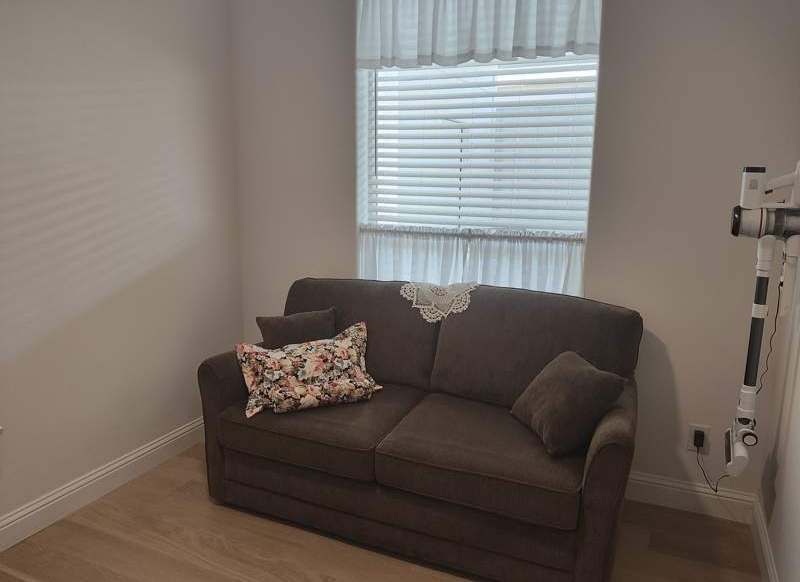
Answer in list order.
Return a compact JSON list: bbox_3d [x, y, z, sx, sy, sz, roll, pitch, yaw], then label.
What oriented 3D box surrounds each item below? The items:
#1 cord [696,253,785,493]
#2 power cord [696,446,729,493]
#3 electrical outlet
[{"bbox_3d":[1.153,0.326,1.994,0.165,0.950,0.260,6,12,25],"label":"cord"},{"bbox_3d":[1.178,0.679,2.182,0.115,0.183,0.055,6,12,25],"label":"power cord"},{"bbox_3d":[1.145,0.568,2.206,0.073,0.118,0.010,6,12,25],"label":"electrical outlet"}]

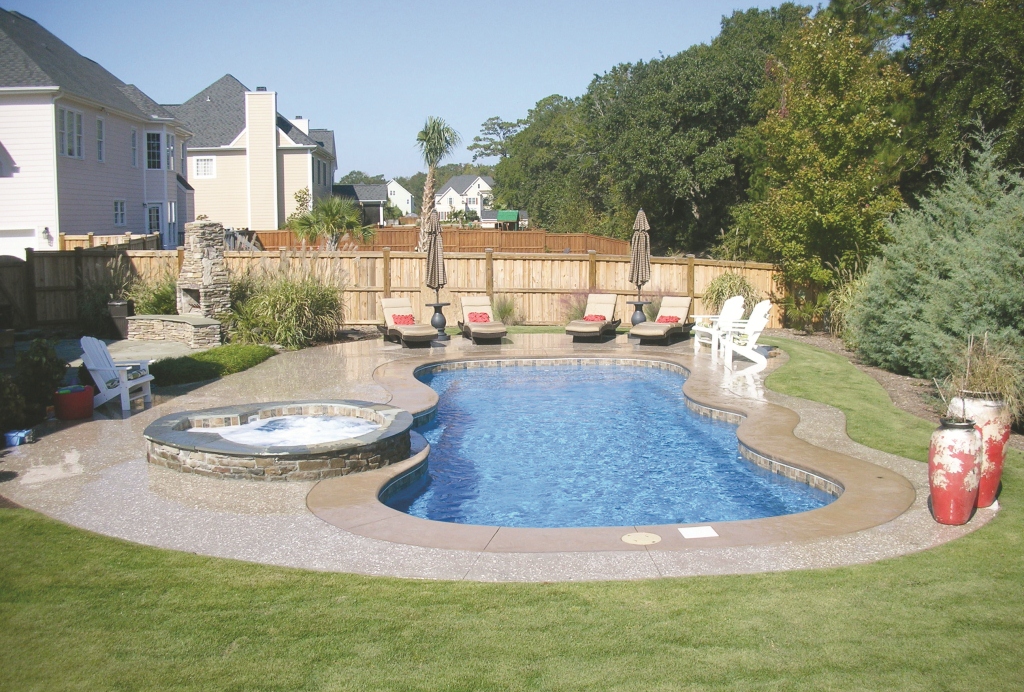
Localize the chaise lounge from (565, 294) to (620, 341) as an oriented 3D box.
[{"bbox_3d":[1.766,-0.598,22.131,0.710,0.910,2.030,2,8,17],"label":"chaise lounge"}]

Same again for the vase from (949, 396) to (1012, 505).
[{"bbox_3d":[3.899,0.868,8.694,0.520,0.930,0.520,-1,7,0],"label":"vase"}]

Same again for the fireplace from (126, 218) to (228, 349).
[{"bbox_3d":[-6.623,-1.315,21.159,2.400,2.450,1.430,5,9,41],"label":"fireplace"}]

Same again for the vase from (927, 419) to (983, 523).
[{"bbox_3d":[3.500,0.995,8.226,0.430,0.800,0.430,-1,7,0],"label":"vase"}]

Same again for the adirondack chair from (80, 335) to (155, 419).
[{"bbox_3d":[-5.307,0.327,13.795,0.850,0.950,0.730,1,7,10],"label":"adirondack chair"}]

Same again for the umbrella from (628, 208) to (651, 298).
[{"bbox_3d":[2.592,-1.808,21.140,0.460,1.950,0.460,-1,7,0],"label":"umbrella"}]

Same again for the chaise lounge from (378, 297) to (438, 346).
[{"bbox_3d":[-2.055,-0.462,20.442,0.700,0.840,1.950,-3,7,-21],"label":"chaise lounge"}]

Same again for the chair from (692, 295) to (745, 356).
[{"bbox_3d":[3.697,-0.351,18.196,0.870,0.970,0.730,-3,7,-18],"label":"chair"}]

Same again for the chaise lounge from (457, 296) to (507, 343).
[{"bbox_3d":[-0.630,-0.531,20.889,0.700,0.840,1.950,-2,7,-11],"label":"chaise lounge"}]

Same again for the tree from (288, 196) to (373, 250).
[{"bbox_3d":[-5.726,-3.123,32.868,2.650,3.213,2.650,0,7,0],"label":"tree"}]

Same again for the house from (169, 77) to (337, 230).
[{"bbox_3d":[-18.557,-12.125,69.674,12.000,11.800,18.000,-1,7,-5],"label":"house"}]

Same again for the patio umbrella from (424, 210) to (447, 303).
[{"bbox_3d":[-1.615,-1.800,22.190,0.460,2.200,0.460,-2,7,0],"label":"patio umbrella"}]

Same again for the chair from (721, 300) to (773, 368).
[{"bbox_3d":[3.788,-0.183,16.605,0.870,0.980,0.730,-2,7,-10],"label":"chair"}]

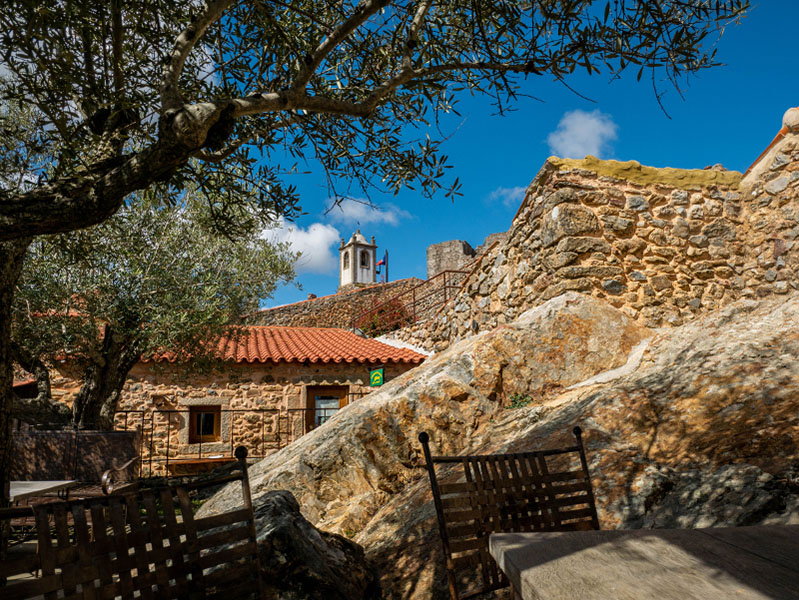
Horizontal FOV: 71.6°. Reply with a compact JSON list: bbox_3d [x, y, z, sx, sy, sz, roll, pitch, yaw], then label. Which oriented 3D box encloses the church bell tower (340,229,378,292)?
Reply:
[{"bbox_3d":[-4.069,-3.722,55.000,2.900,6.300,2.900,3,-6,-34],"label":"church bell tower"}]

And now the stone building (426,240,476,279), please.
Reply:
[{"bbox_3d":[4.316,-3.113,46.000,3.400,3.600,2.800,-3,-6,30],"label":"stone building"}]

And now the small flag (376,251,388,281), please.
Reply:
[{"bbox_3d":[-1.768,-3.436,56.000,1.250,3.200,0.250,0,-5,-5],"label":"small flag"}]

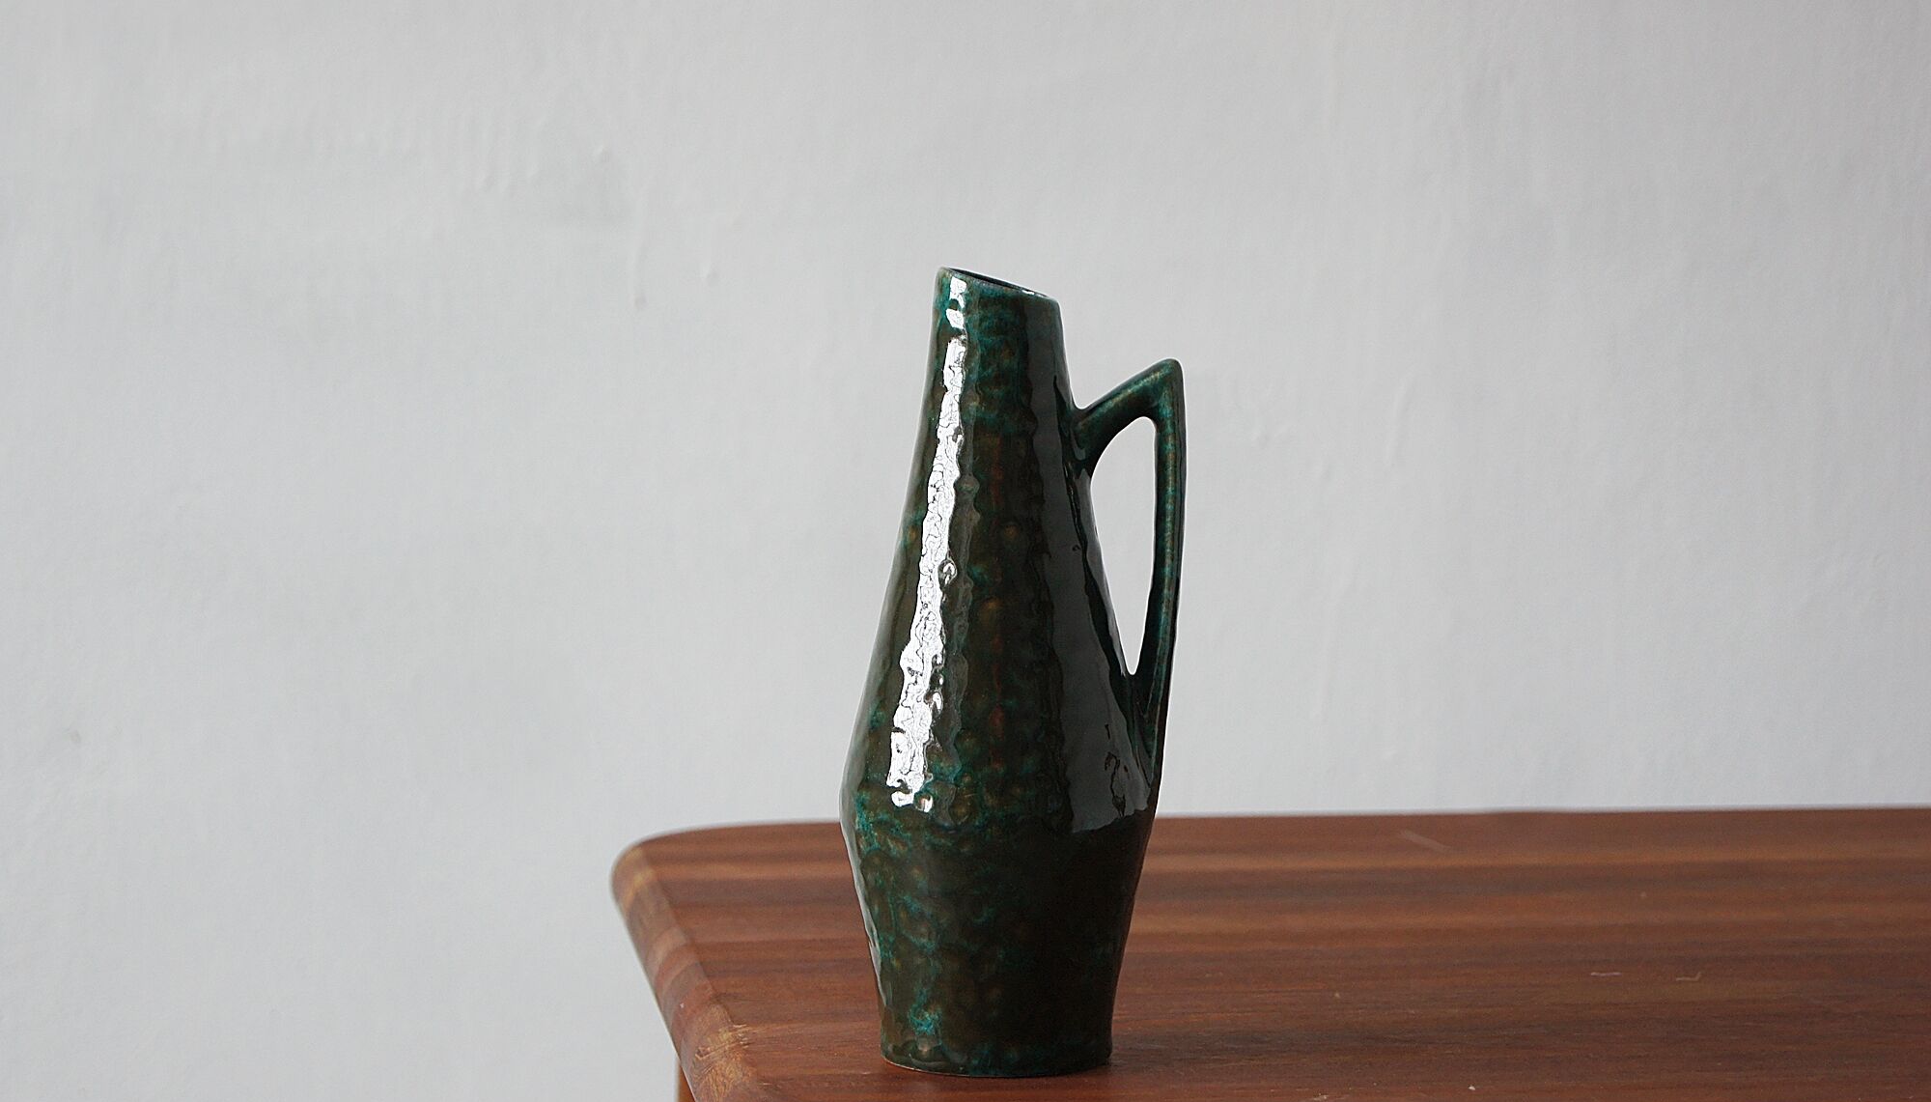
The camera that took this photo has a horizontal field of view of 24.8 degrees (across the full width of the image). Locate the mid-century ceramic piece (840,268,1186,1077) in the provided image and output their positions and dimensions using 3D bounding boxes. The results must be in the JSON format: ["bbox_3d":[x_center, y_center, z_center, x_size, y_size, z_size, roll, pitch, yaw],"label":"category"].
[{"bbox_3d":[0.013,0.032,1.224,0.096,0.220,0.089,1,4,8],"label":"mid-century ceramic piece"}]

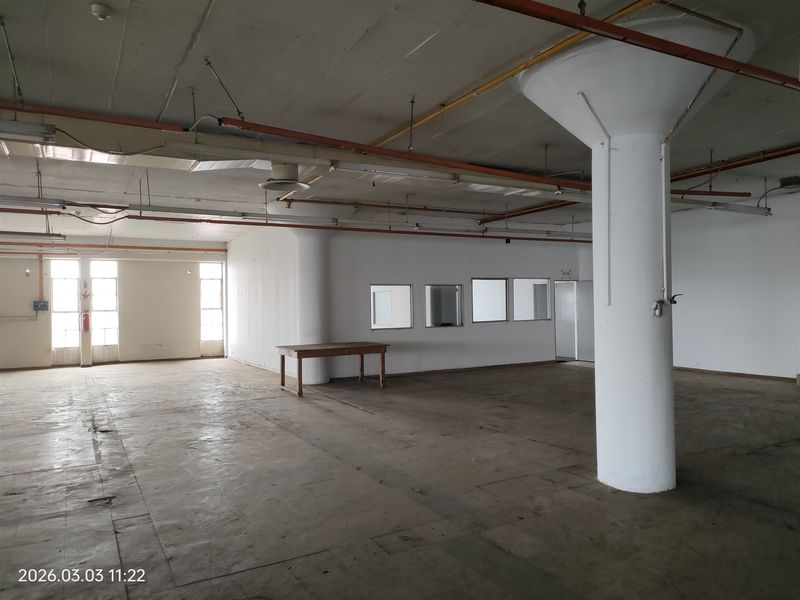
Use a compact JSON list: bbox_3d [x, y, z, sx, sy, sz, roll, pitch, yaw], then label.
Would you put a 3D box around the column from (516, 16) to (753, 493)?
[{"bbox_3d":[2.005,-0.228,4.978,1.860,3.570,1.860,-1,0,-30],"label":"column"}]

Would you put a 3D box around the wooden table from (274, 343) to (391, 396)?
[{"bbox_3d":[-1.216,1.245,10.602,1.820,0.780,1.090,-1,0,-30],"label":"wooden table"}]

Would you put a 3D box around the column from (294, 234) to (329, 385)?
[{"bbox_3d":[-1.741,0.168,11.604,0.660,2.960,0.660,-1,0,0],"label":"column"}]

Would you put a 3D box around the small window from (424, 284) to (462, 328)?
[{"bbox_3d":[1.002,0.138,13.091,1.040,0.980,0.120,-1,0,-30],"label":"small window"}]

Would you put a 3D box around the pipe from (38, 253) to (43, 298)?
[{"bbox_3d":[-9.174,-0.604,14.788,0.090,1.170,0.090,-1,0,-30],"label":"pipe"}]

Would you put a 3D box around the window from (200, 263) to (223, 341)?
[{"bbox_3d":[-5.564,0.055,17.075,0.670,2.280,0.120,-1,0,-30],"label":"window"}]

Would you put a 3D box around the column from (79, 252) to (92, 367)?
[{"bbox_3d":[-8.288,0.283,15.254,0.260,2.980,0.270,-1,0,-30],"label":"column"}]

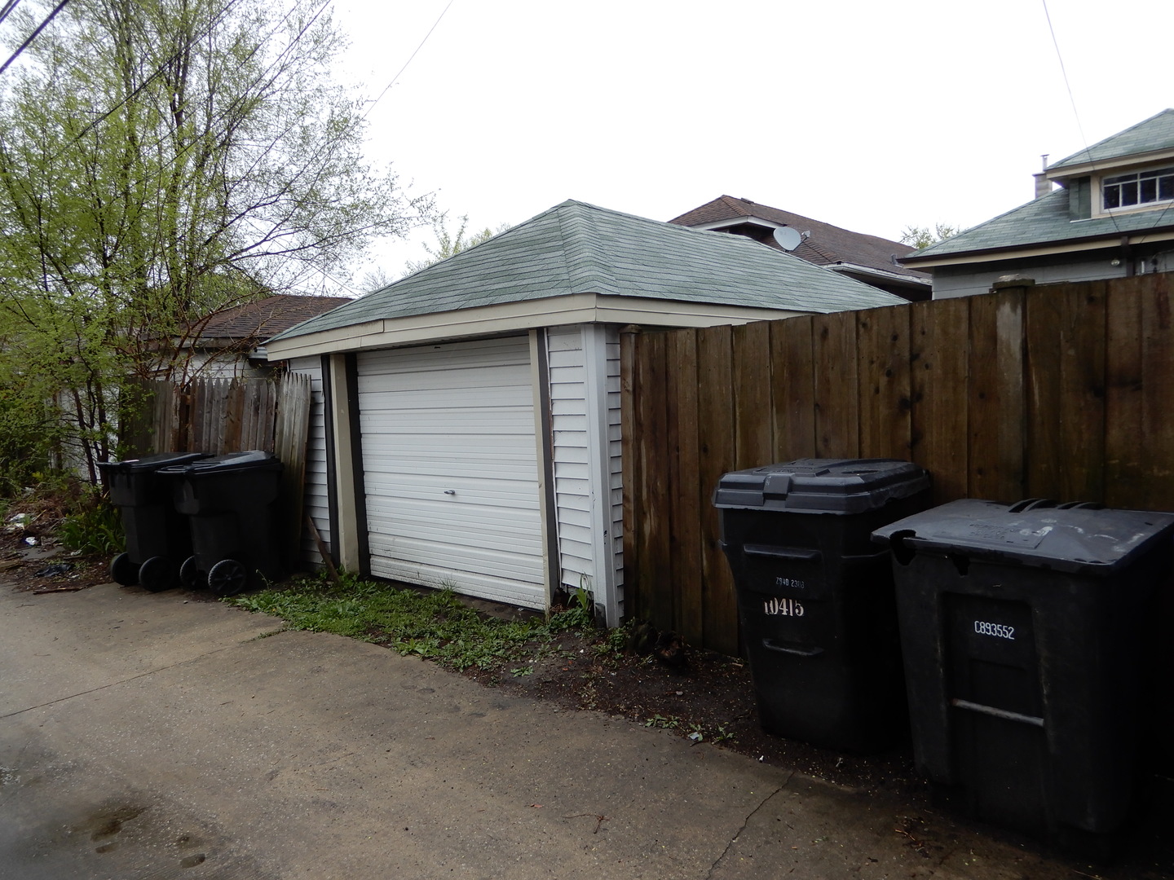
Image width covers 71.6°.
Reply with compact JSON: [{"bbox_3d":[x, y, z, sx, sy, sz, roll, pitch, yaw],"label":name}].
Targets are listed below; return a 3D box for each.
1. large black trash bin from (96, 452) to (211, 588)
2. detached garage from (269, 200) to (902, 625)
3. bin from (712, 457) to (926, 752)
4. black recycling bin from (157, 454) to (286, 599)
[{"bbox_3d":[-3.674,0.700,7.125,0.682,1.100,0.760,0,5,34],"label":"large black trash bin"},{"bbox_3d":[0.916,-0.735,8.871,3.984,3.286,7.161,1,5,41],"label":"detached garage"},{"bbox_3d":[1.067,0.689,3.589,0.666,1.144,0.798,1,5,41],"label":"bin"},{"bbox_3d":[-3.014,0.704,6.809,0.682,1.073,0.775,0,5,35],"label":"black recycling bin"}]

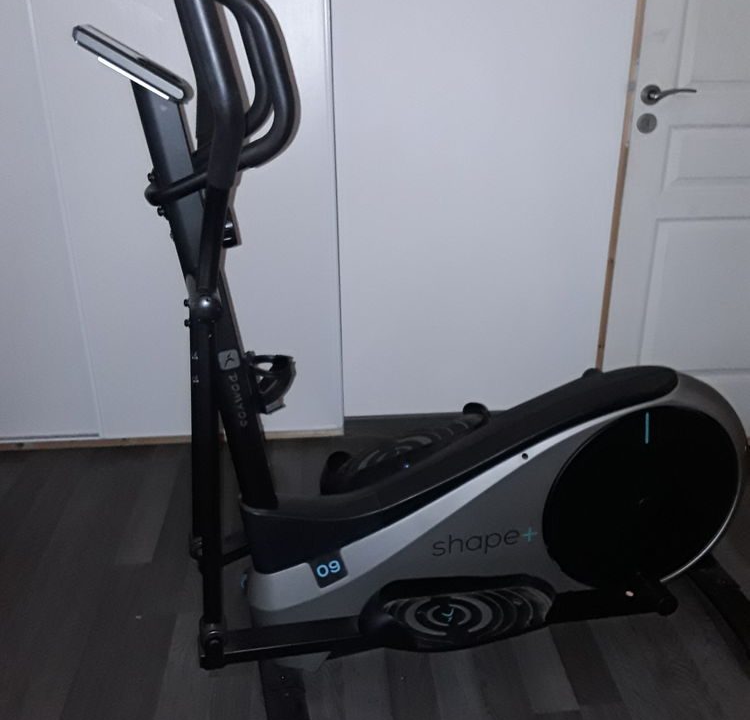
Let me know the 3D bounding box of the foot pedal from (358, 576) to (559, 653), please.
[{"bbox_3d":[0.144,0.461,1.419,0.358,0.062,0.138,-2,22,-13],"label":"foot pedal"}]

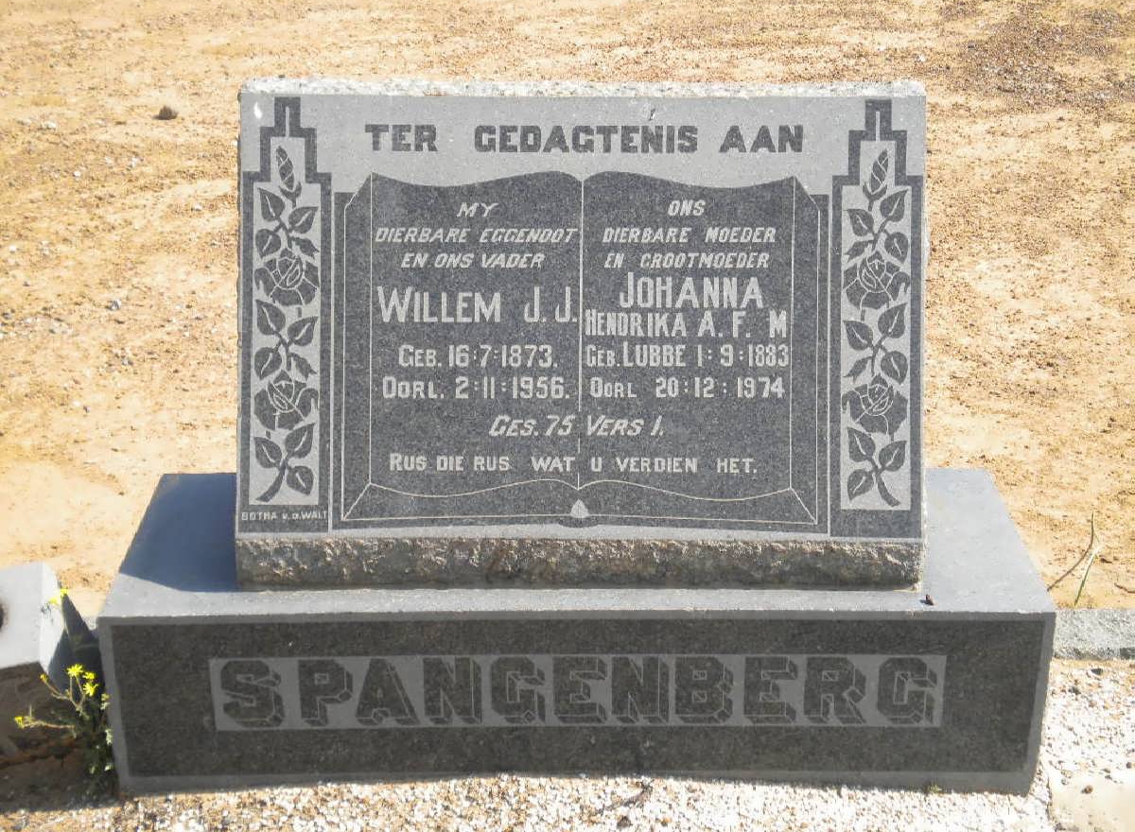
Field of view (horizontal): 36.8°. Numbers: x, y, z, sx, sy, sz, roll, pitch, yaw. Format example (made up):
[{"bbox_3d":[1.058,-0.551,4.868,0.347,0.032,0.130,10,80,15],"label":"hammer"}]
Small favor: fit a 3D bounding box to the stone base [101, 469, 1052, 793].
[{"bbox_3d":[0.010,0.276,2.252,1.140,0.264,0.372,0,25,0],"label":"stone base"}]

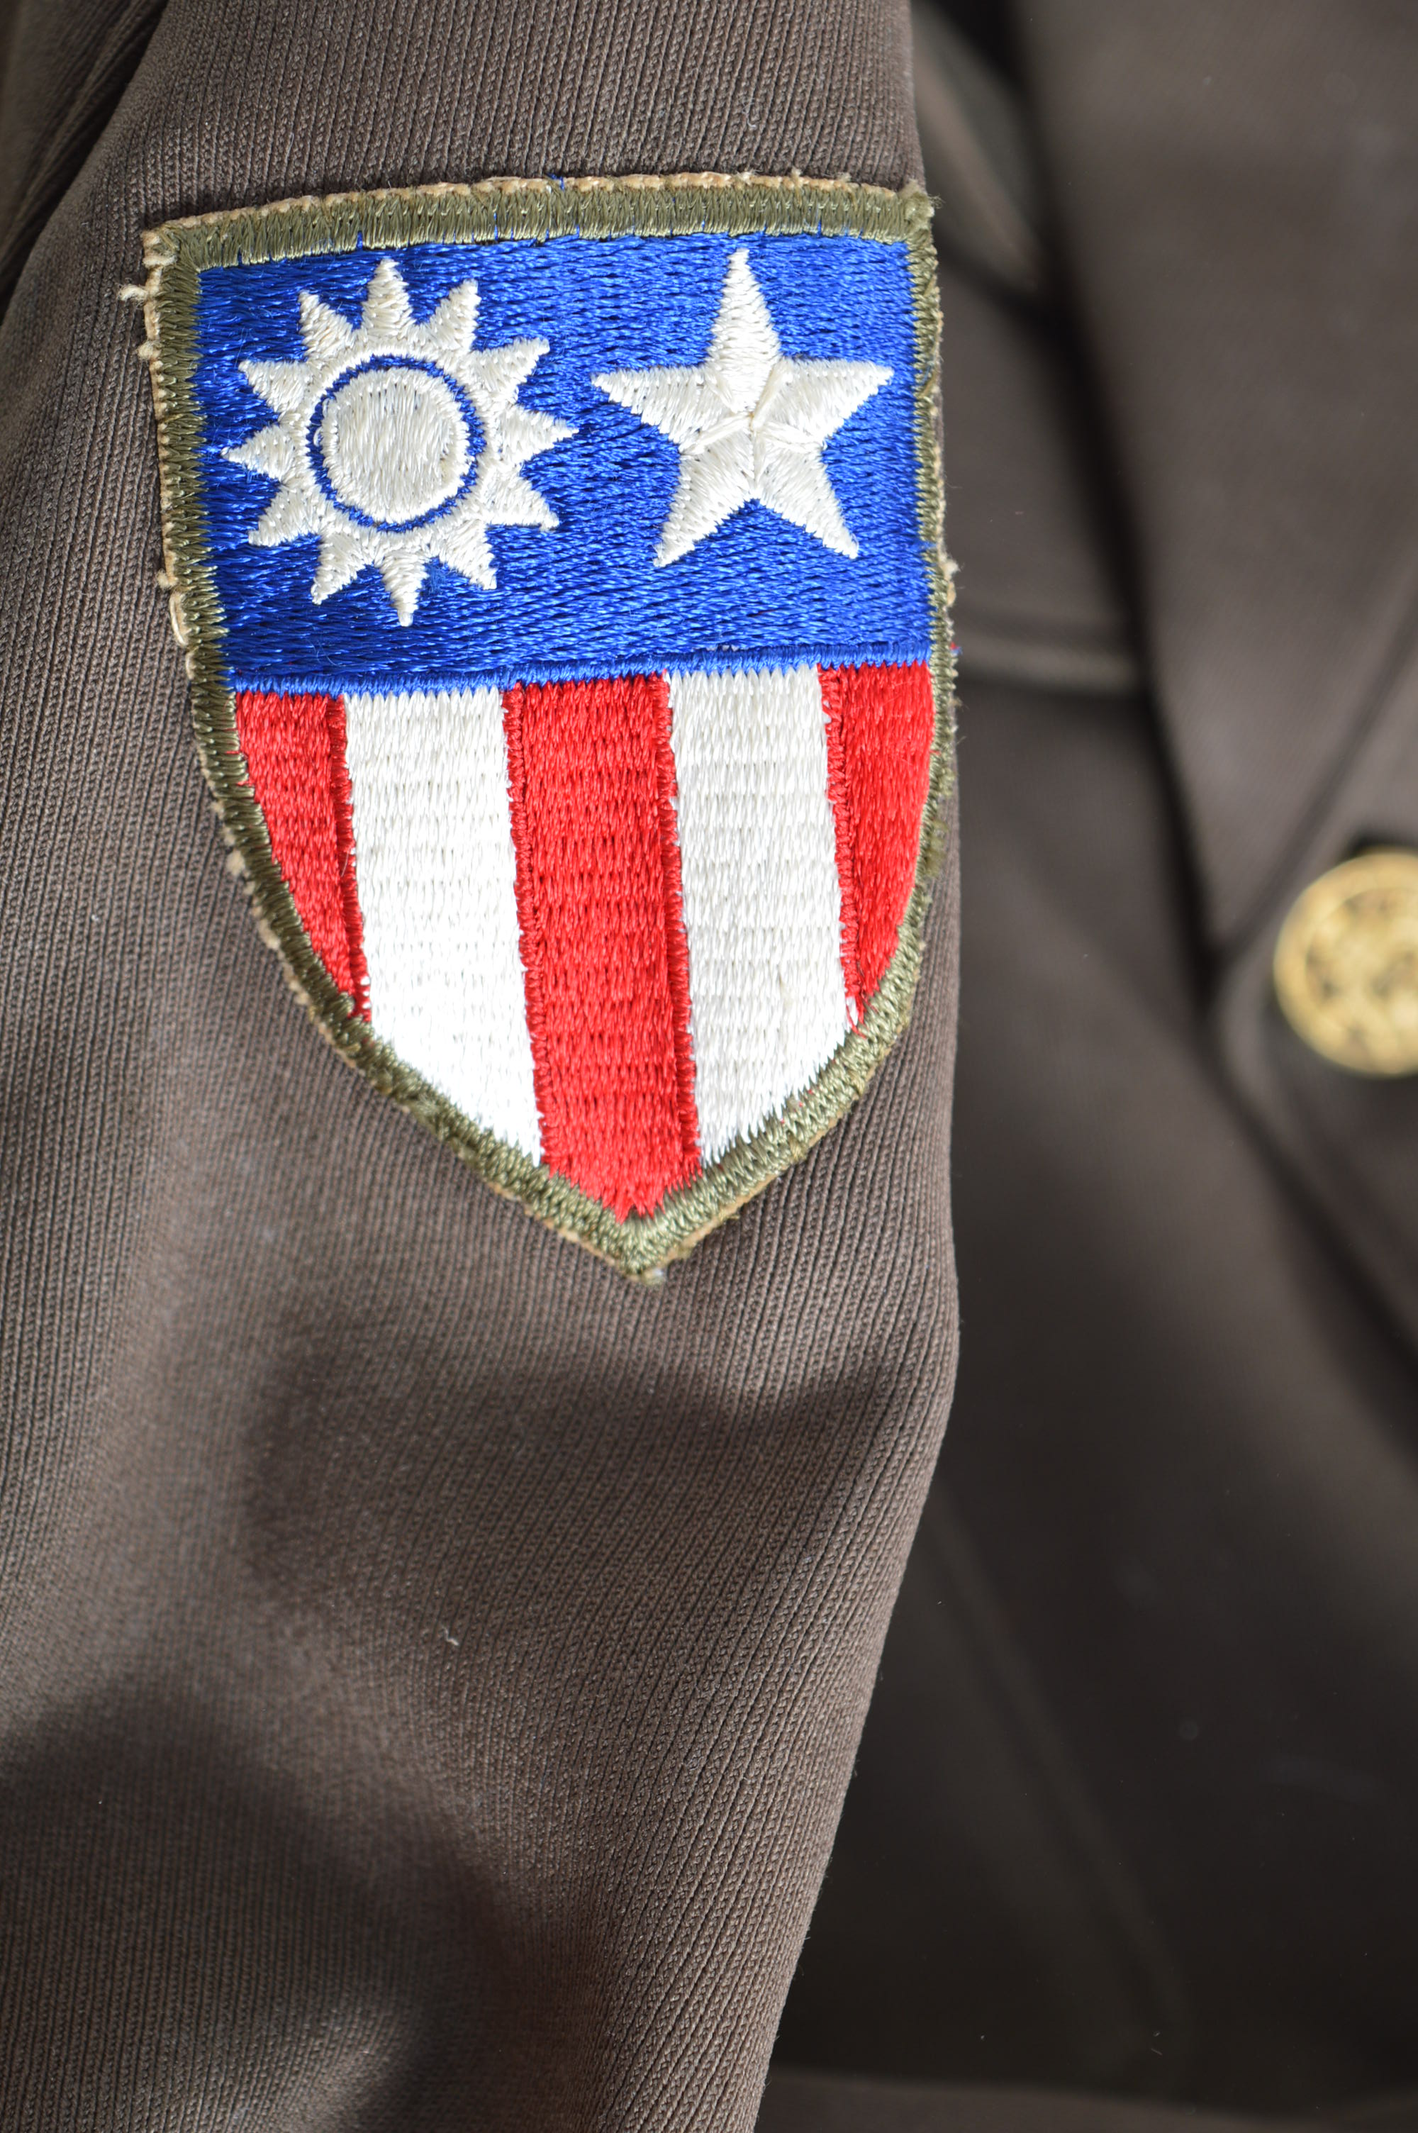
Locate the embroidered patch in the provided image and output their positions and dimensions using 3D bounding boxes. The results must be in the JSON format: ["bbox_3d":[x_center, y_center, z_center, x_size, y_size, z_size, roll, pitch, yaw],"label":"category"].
[{"bbox_3d":[-0.010,-0.024,0.353,0.059,0.079,0.011,-4,0,-7],"label":"embroidered patch"}]

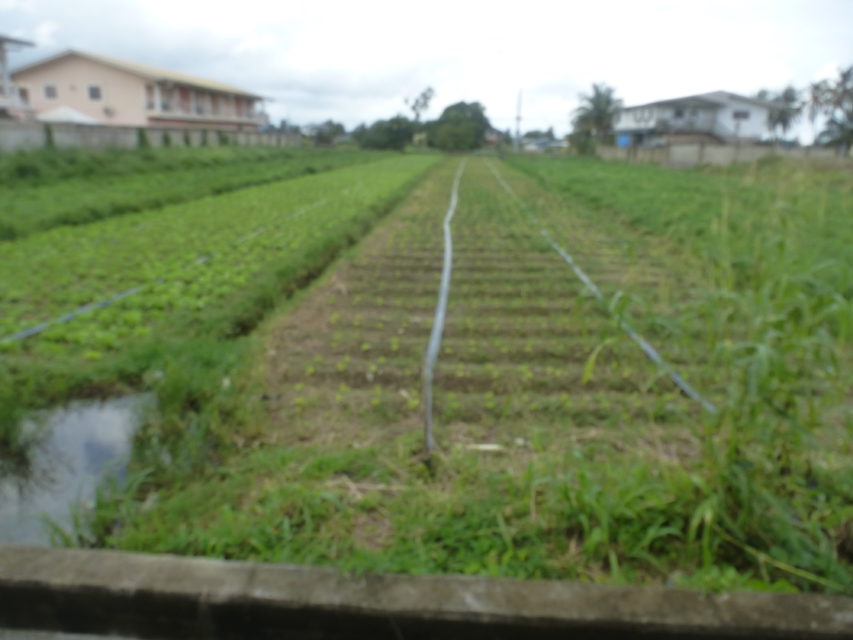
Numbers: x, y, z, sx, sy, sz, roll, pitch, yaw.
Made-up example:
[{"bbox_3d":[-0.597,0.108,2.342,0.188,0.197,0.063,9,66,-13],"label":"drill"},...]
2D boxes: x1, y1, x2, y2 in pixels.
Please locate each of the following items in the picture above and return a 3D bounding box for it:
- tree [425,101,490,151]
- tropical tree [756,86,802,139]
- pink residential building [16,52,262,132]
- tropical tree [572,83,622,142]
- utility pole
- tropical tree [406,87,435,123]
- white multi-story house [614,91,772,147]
[{"bbox_3d":[5.352,-32.758,100.698,10.600,8.600,9.500,2,17,2],"label":"tree"},{"bbox_3d":[42.246,-23.421,72.232,5.200,9.300,5.200,2,17,2],"label":"tropical tree"},{"bbox_3d":[-27.202,-21.550,61.389,11.800,8.000,27.500,2,17,2],"label":"pink residential building"},{"bbox_3d":[21.188,-24.942,75.005,5.800,9.400,5.800,2,17,2],"label":"tropical tree"},{"bbox_3d":[15.049,-31.907,96.247,0.400,10.100,0.400,2,17,2],"label":"utility pole"},{"bbox_3d":[-1.275,-37.372,110.126,5.000,11.600,5.000,2,17,2],"label":"tropical tree"},{"bbox_3d":[26.827,-19.787,61.611,13.000,7.600,12.500,2,17,2],"label":"white multi-story house"}]

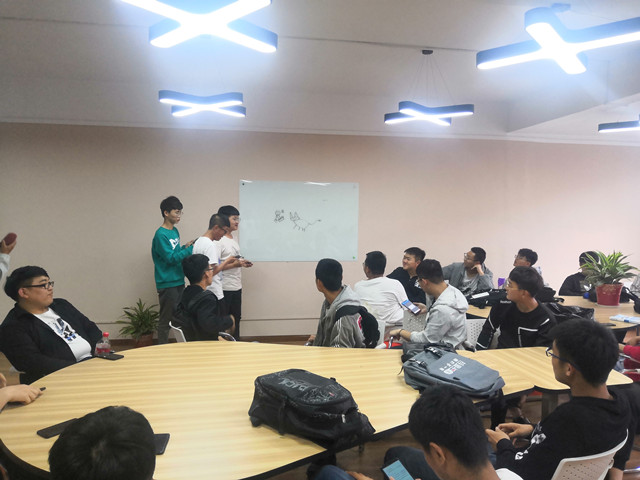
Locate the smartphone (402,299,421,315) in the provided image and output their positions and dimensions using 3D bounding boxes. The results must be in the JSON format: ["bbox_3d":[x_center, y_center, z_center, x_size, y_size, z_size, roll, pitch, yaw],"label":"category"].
[{"bbox_3d":[0.697,0.512,3.800,0.155,0.009,0.075,39,52,18],"label":"smartphone"}]

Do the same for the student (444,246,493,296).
[{"bbox_3d":[1.405,0.733,4.794,0.550,1.290,0.720,2,3,21],"label":"student"}]

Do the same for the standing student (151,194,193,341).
[{"bbox_3d":[-1.404,0.438,4.850,0.400,1.730,0.450,2,3,21],"label":"standing student"}]

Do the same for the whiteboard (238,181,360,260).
[{"bbox_3d":[-0.247,-0.224,6.253,1.490,1.000,0.020,0,3,-8],"label":"whiteboard"}]

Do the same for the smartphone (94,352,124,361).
[{"bbox_3d":[-1.198,0.657,2.837,0.158,0.009,0.076,2,3,28],"label":"smartphone"}]

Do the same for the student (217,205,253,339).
[{"bbox_3d":[-0.866,0.497,5.083,0.380,1.690,0.470,2,3,22],"label":"student"}]

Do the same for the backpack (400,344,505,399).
[{"bbox_3d":[0.662,0.667,2.528,0.310,0.150,0.430,-2,4,-43],"label":"backpack"}]

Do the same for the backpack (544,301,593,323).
[{"bbox_3d":[2.013,0.596,4.185,0.450,0.140,0.300,2,3,22],"label":"backpack"}]

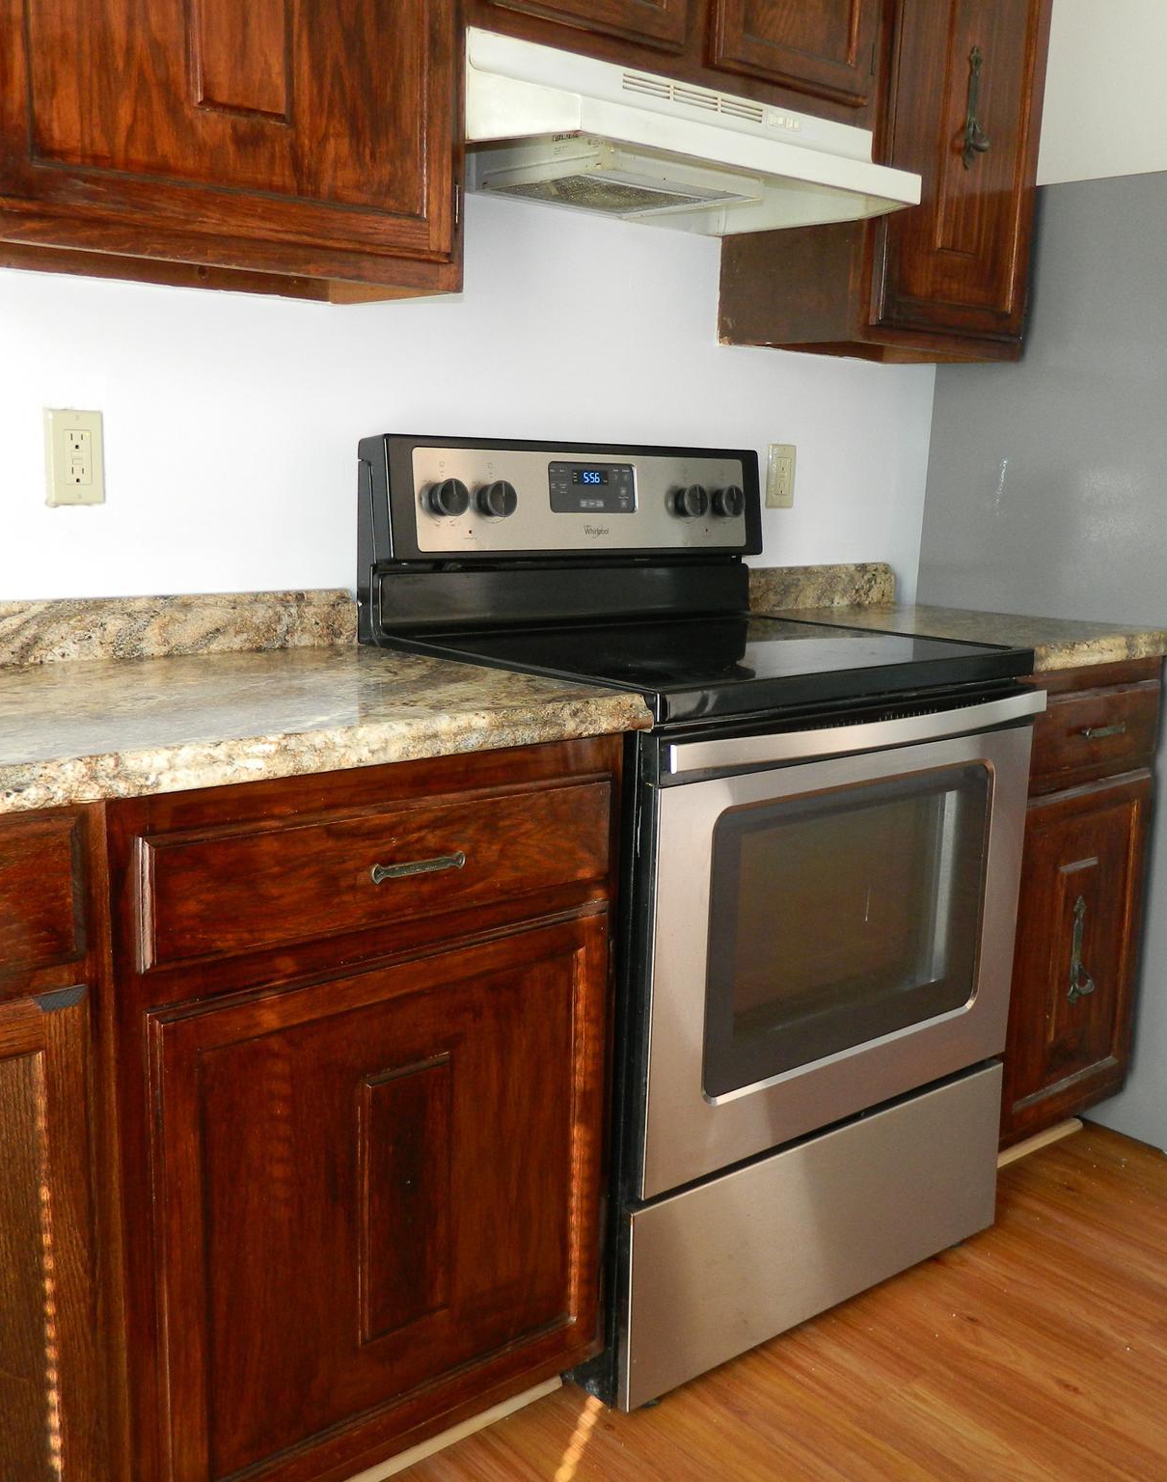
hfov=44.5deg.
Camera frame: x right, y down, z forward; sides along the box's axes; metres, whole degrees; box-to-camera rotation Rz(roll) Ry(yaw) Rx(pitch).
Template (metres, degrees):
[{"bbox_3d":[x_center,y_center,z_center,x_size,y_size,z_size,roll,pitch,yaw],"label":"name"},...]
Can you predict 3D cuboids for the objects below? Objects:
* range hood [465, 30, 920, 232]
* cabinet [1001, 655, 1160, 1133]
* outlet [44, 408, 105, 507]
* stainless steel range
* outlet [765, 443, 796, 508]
[{"bbox_3d":[0.103,-0.858,2.062,0.760,0.135,0.458,-7,14,-39],"label":"range hood"},{"bbox_3d":[0.610,0.231,2.605,0.468,0.811,0.630,-7,14,-39],"label":"cabinet"},{"bbox_3d":[-0.646,-0.361,1.822,0.071,0.117,0.013,-7,14,-39],"label":"outlet"},{"bbox_3d":[0.171,0.172,2.141,0.757,1.207,0.697,-7,14,-39],"label":"stainless steel range"},{"bbox_3d":[0.370,-0.493,2.663,0.072,0.115,0.010,-7,14,-39],"label":"outlet"}]

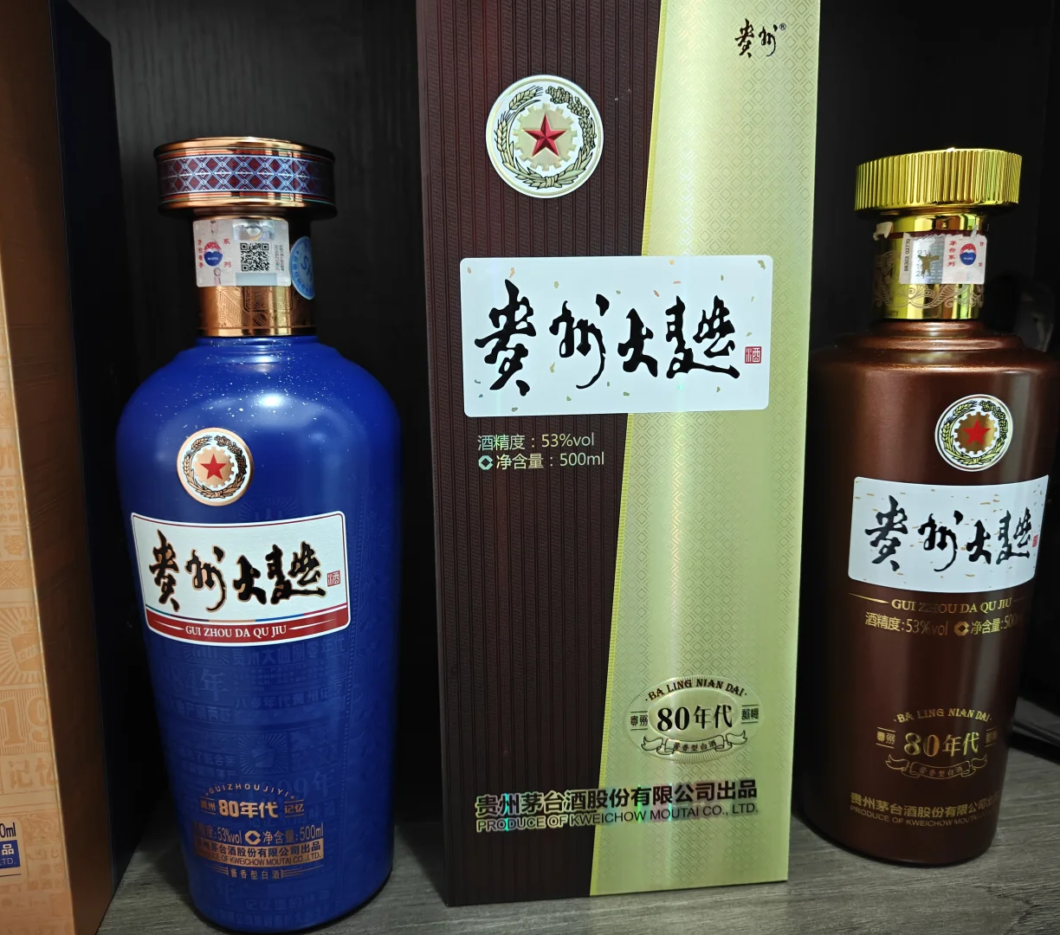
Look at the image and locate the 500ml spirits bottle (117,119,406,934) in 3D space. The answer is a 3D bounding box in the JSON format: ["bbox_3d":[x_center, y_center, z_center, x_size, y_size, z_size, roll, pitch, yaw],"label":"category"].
[{"bbox_3d":[-0.083,0.022,0.279,0.085,0.236,0.085,0,10,3],"label":"500ml spirits bottle"}]

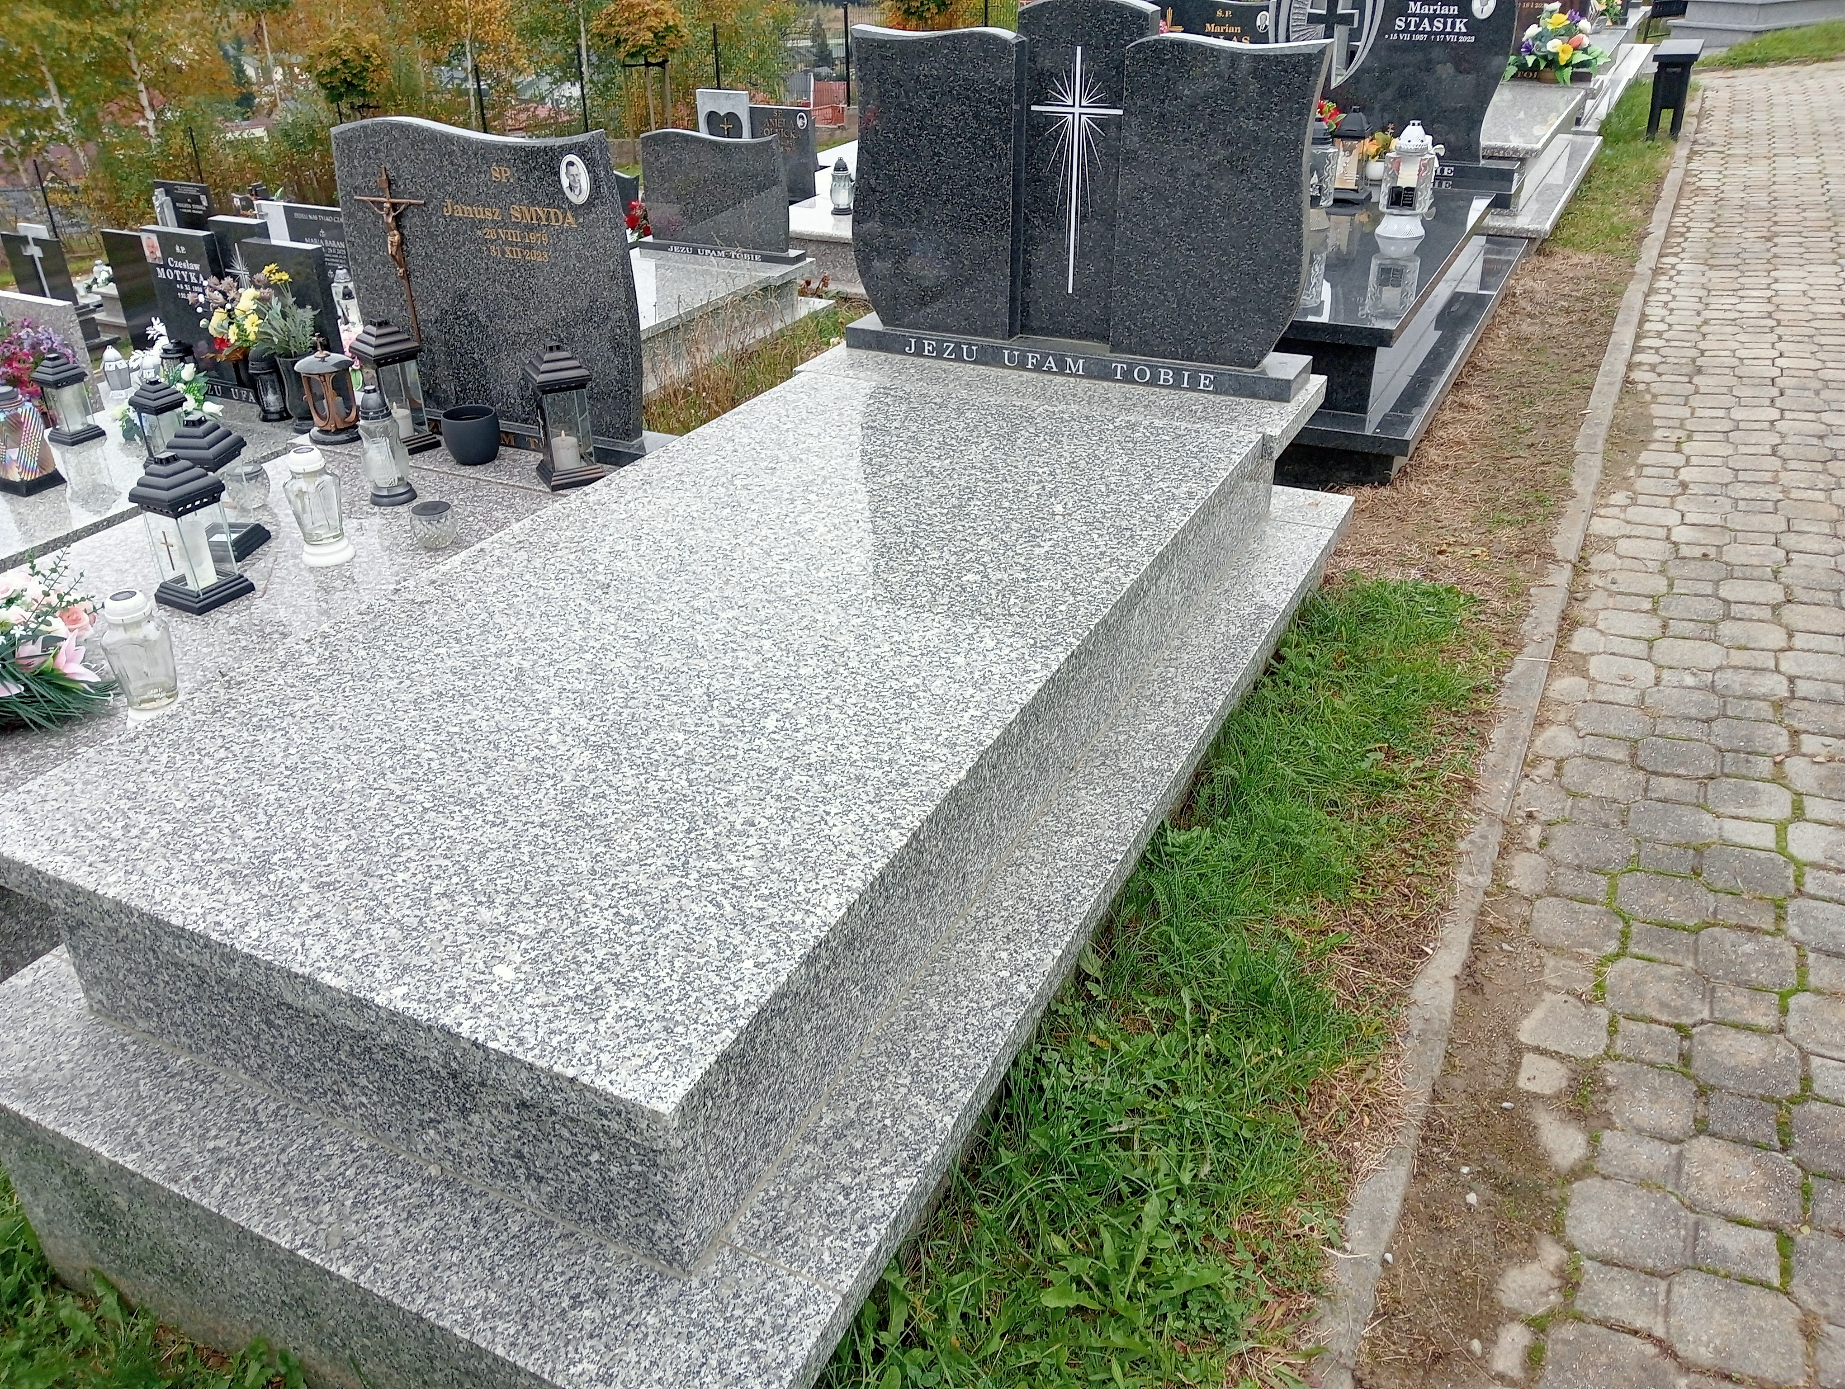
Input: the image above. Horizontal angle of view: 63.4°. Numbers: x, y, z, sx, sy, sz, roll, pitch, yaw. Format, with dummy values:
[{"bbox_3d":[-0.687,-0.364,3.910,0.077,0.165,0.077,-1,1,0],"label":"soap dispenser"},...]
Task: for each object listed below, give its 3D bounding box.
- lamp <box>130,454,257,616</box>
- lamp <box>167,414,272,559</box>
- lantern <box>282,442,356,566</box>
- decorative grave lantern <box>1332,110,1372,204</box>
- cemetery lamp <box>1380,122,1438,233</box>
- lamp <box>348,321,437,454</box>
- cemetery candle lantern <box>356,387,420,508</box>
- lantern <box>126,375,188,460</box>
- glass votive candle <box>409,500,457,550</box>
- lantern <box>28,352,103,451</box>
[{"bbox_3d":[-1.534,-0.352,3.120,0.148,0.316,0.148,16,34,27],"label":"lamp"},{"bbox_3d":[-1.294,-0.384,2.720,0.122,0.255,0.122,4,30,8],"label":"lamp"},{"bbox_3d":[-1.089,-0.343,2.692,0.099,0.204,0.099,13,32,23],"label":"lantern"},{"bbox_3d":[1.298,-1.643,4.538,0.155,0.263,0.155,18,35,30],"label":"decorative grave lantern"},{"bbox_3d":[1.334,-1.416,4.102,0.145,0.297,0.145,13,32,23],"label":"cemetery lamp"},{"bbox_3d":[-1.133,-0.670,3.208,0.122,0.269,0.122,-25,38,-36],"label":"lamp"},{"bbox_3d":[-1.304,-0.612,3.615,0.115,0.275,0.115,13,32,23],"label":"cemetery candle lantern"},{"bbox_3d":[-1.945,-0.695,3.825,0.115,0.228,0.115,16,34,27],"label":"lantern"},{"bbox_3d":[-0.901,-0.311,2.767,0.083,0.071,0.083,-1,29,0],"label":"glass votive candle"},{"bbox_3d":[-2.308,-0.803,4.027,0.113,0.225,0.113,16,34,27],"label":"lantern"}]

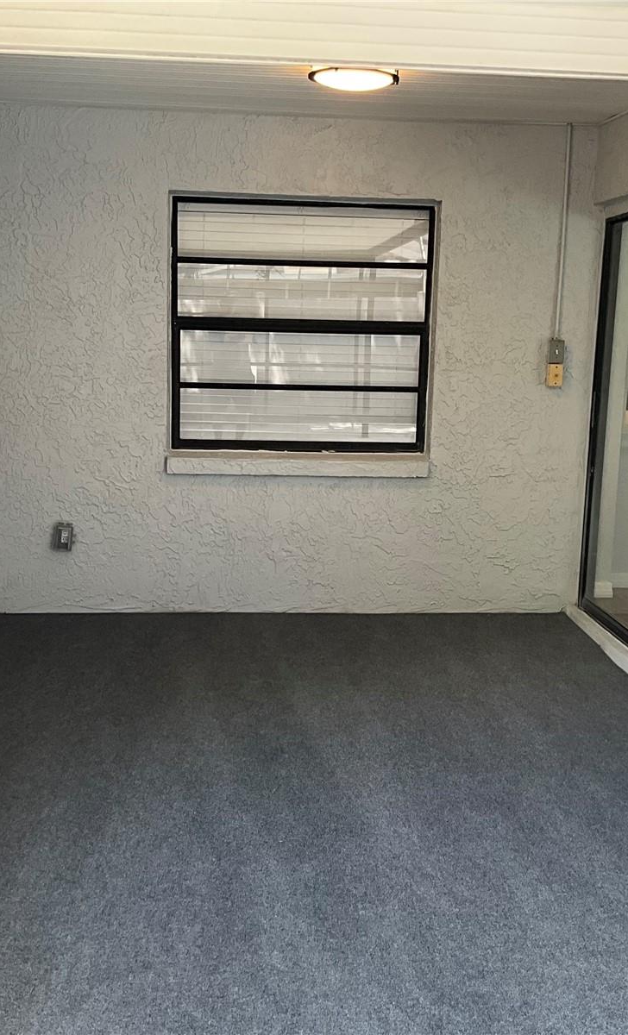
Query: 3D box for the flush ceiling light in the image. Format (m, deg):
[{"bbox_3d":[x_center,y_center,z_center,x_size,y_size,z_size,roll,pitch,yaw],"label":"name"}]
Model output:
[{"bbox_3d":[0.153,-1.687,4.413,0.350,0.115,0.350,1,10,-4],"label":"flush ceiling light"}]

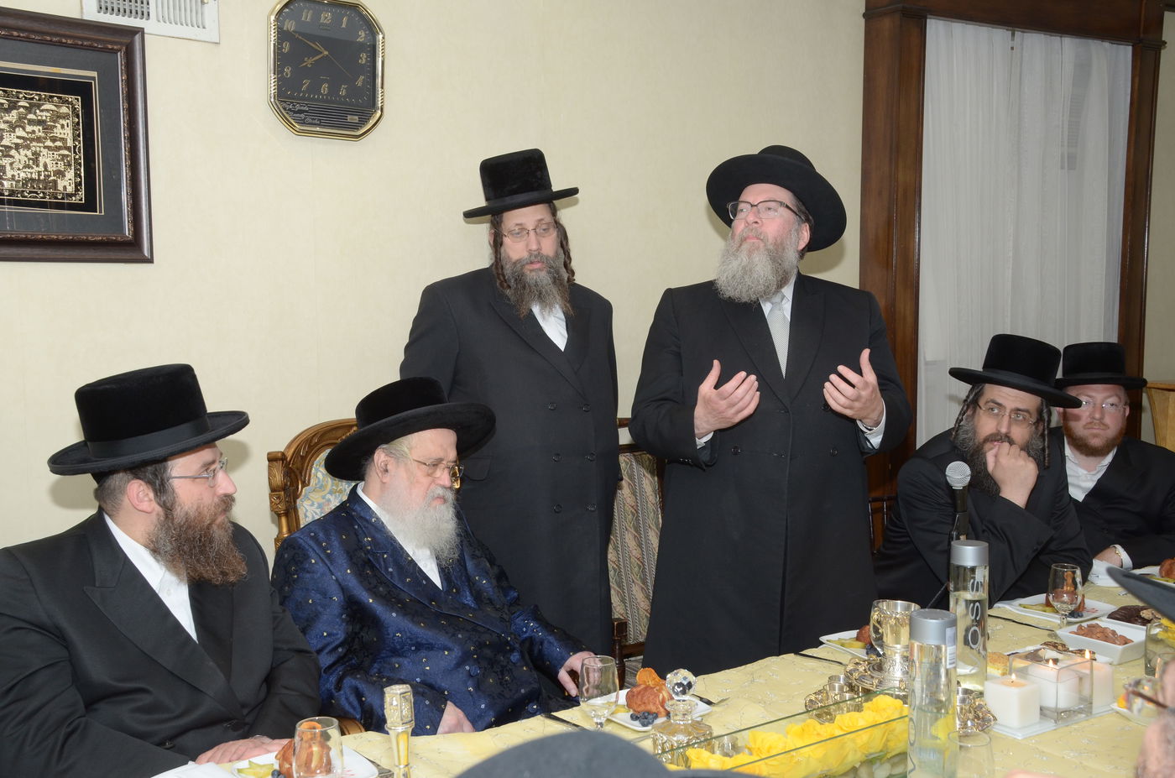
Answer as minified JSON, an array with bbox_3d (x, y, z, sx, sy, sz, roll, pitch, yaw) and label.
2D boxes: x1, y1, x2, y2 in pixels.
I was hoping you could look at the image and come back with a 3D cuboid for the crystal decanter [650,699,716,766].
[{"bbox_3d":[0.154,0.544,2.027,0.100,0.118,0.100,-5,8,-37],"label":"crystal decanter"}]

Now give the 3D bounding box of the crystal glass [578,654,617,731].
[{"bbox_3d":[0.020,0.518,2.144,0.070,0.139,0.070,0,6,0],"label":"crystal glass"}]

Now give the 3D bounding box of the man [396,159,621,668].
[{"bbox_3d":[-0.181,0.336,3.055,0.550,1.800,0.400,-5,8,-38],"label":"man"}]

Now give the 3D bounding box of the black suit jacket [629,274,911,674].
[{"bbox_3d":[0.390,0.254,2.845,0.620,1.020,0.440,-1,6,-6],"label":"black suit jacket"}]

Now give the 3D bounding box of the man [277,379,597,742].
[{"bbox_3d":[-0.236,0.628,2.454,0.640,1.300,0.780,-6,9,-43],"label":"man"}]

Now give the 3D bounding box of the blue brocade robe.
[{"bbox_3d":[-0.261,0.552,2.466,0.640,0.720,0.640,-6,9,-43],"label":"blue brocade robe"}]

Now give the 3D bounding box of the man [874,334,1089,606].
[{"bbox_3d":[0.869,0.536,3.078,0.580,1.330,0.720,-3,7,-28],"label":"man"}]

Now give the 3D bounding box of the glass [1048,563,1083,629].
[{"bbox_3d":[1.024,0.450,2.726,0.075,0.148,0.075,-5,8,-37],"label":"glass"}]

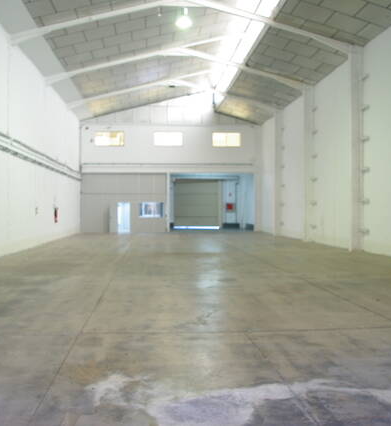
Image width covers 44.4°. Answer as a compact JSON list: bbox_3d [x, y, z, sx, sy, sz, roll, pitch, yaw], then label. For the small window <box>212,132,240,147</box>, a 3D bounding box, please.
[{"bbox_3d":[2.109,-4.918,32.286,1.940,0.980,0.120,0,0,-5],"label":"small window"}]

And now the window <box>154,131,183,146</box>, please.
[{"bbox_3d":[-1.787,-4.904,31.953,1.920,0.970,0.120,0,0,-5],"label":"window"}]

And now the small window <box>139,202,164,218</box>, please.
[{"bbox_3d":[-2.911,-0.173,31.918,1.660,1.070,0.120,0,0,-5],"label":"small window"}]

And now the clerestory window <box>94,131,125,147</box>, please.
[{"bbox_3d":[-5.655,-4.867,31.622,1.960,0.980,0.120,0,0,-5],"label":"clerestory window"}]

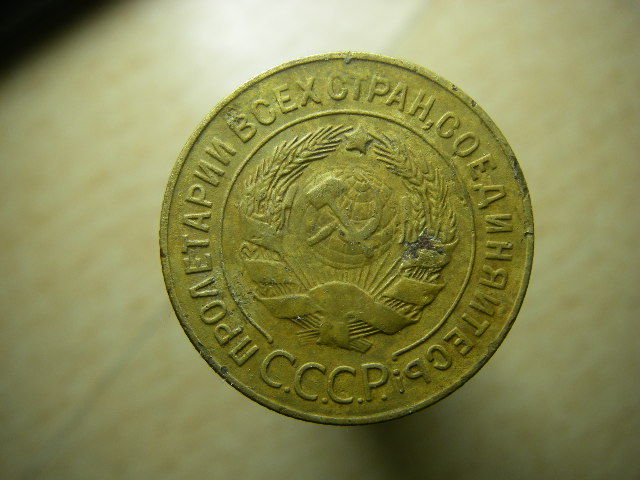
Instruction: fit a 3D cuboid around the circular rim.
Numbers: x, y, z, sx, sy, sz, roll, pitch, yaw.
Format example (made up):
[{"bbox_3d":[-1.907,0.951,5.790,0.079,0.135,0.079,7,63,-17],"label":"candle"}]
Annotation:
[{"bbox_3d":[0.002,0.000,0.043,0.022,0.002,0.022,0,87,0],"label":"circular rim"}]

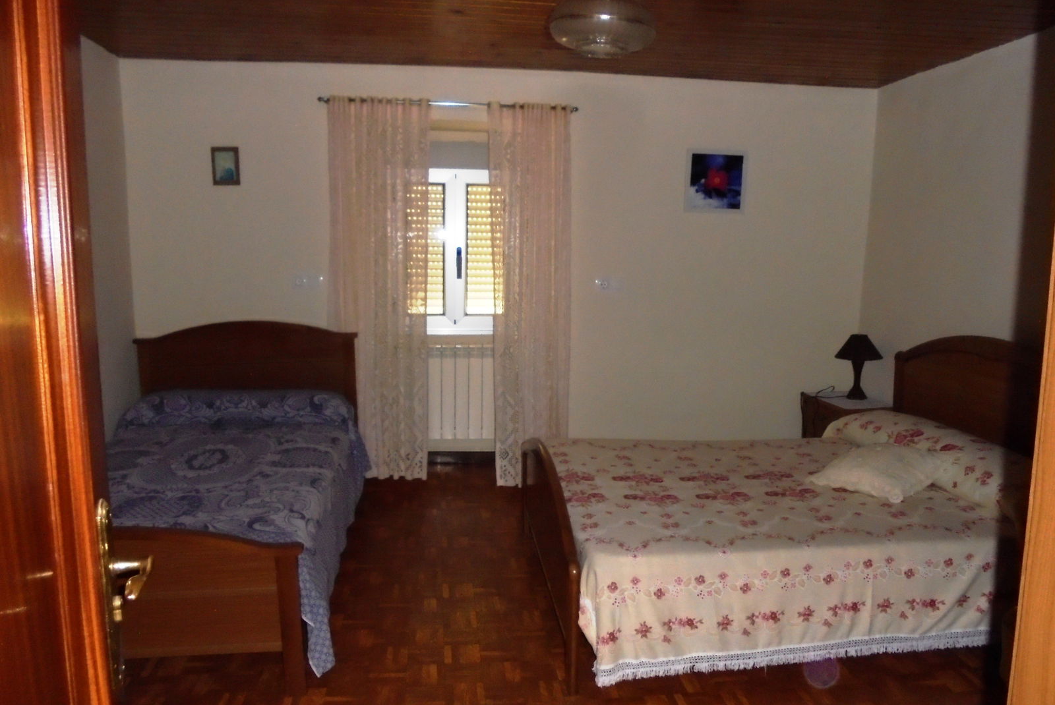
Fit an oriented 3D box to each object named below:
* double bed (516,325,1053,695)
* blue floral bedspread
[{"bbox_3d":[1.011,0.471,3.237,1.960,1.035,1.440,0,8,-7],"label":"double bed"},{"bbox_3d":[-1.356,0.613,3.344,1.245,0.600,1.940,0,8,-7],"label":"blue floral bedspread"}]

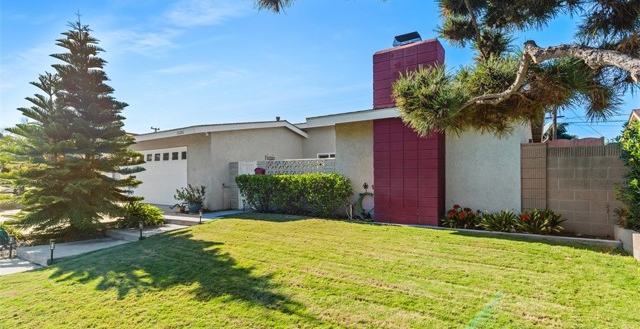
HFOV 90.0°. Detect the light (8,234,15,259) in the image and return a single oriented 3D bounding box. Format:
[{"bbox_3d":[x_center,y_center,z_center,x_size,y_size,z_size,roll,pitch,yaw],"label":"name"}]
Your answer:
[{"bbox_3d":[-5.200,1.390,5.400,0.080,0.400,0.080,-1,-2,32],"label":"light"}]

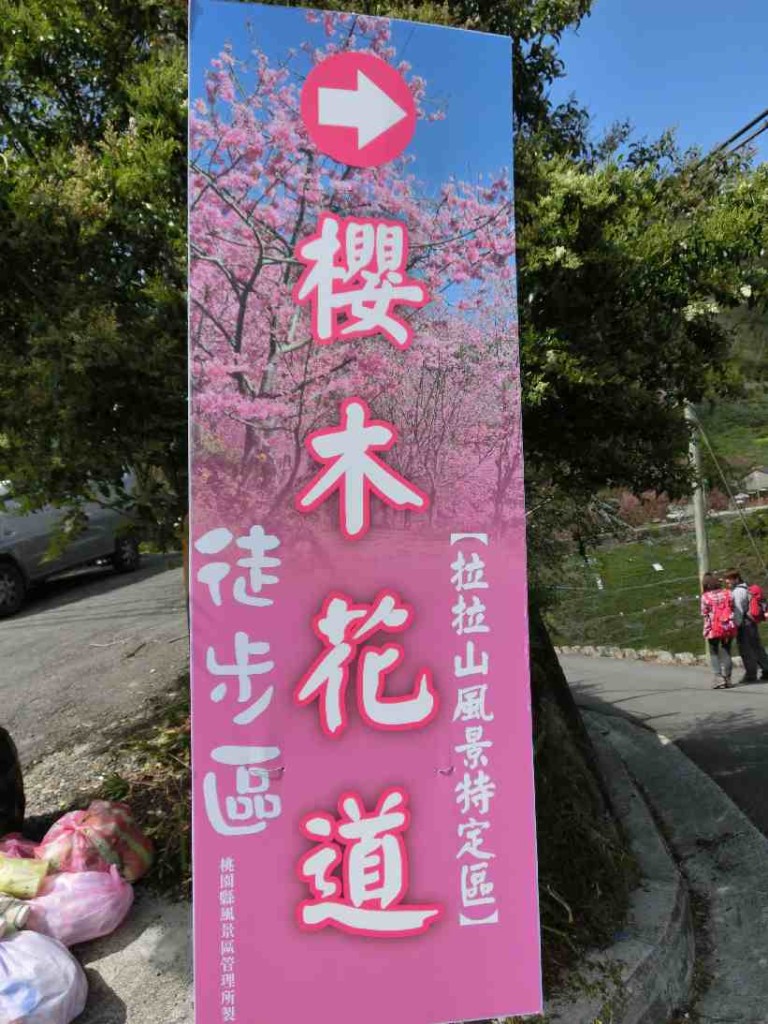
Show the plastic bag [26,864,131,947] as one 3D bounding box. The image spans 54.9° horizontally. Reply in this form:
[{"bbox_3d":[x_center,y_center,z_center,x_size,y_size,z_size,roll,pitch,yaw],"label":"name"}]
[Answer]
[{"bbox_3d":[-1.088,1.414,2.650,0.390,0.240,0.300,0,-4,-22],"label":"plastic bag"}]

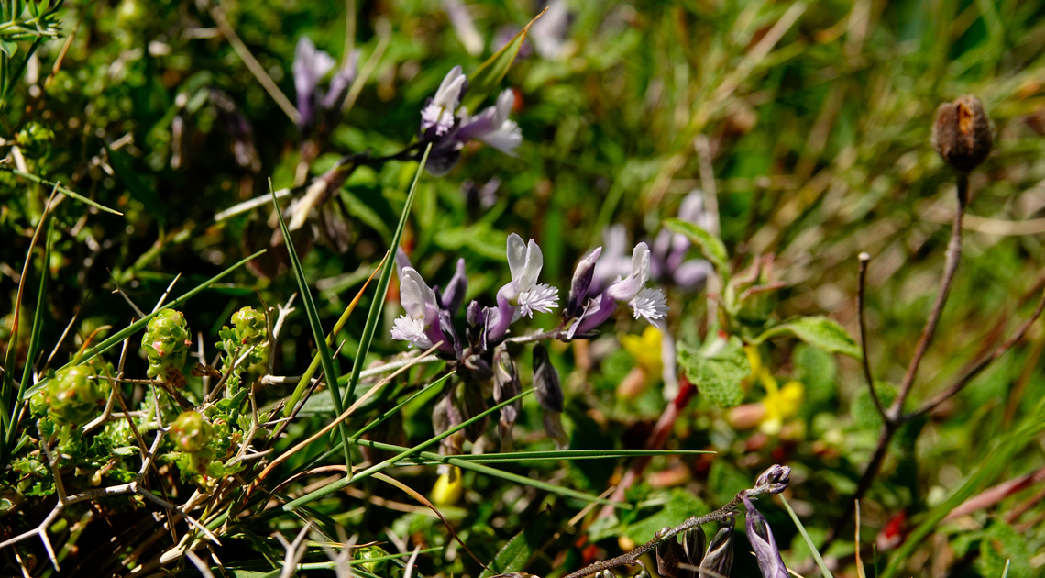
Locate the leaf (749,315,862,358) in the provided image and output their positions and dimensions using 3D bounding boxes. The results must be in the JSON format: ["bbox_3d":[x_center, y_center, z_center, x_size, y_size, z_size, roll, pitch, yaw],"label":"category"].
[{"bbox_3d":[0.045,0.008,0.266,0.017,0.005,0.006,0,27,0],"label":"leaf"}]

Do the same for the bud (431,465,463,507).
[{"bbox_3d":[-0.011,0.030,0.254,0.005,0.006,0.005,0,27,0],"label":"bud"}]

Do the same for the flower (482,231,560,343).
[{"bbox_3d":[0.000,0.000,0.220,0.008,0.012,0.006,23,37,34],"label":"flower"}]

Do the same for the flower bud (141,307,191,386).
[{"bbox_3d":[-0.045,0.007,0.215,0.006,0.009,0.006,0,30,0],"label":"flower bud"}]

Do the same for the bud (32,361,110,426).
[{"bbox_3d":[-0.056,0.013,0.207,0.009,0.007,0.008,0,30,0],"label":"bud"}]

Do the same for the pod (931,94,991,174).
[{"bbox_3d":[0.068,-0.024,0.260,0.009,0.011,0.009,0,27,0],"label":"pod"}]

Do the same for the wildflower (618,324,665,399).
[{"bbox_3d":[0.019,0.012,0.272,0.007,0.011,0.008,0,27,0],"label":"wildflower"}]

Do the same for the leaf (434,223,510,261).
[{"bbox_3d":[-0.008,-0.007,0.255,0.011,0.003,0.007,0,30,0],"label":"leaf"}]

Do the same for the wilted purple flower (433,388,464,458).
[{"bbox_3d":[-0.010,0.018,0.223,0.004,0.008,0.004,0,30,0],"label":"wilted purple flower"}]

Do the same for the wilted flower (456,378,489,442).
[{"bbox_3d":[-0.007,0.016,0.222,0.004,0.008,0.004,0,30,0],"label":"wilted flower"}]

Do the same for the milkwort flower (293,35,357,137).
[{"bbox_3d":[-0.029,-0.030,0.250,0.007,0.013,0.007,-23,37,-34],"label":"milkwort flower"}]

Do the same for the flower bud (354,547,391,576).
[{"bbox_3d":[-0.021,0.039,0.240,0.005,0.005,0.005,0,27,0],"label":"flower bud"}]

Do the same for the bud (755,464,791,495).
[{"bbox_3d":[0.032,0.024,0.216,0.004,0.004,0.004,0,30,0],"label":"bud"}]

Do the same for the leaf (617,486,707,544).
[{"bbox_3d":[0.021,0.034,0.255,0.013,0.006,0.009,0,27,0],"label":"leaf"}]

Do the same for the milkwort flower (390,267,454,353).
[{"bbox_3d":[-0.014,0.003,0.242,0.009,0.012,0.007,-17,32,-30],"label":"milkwort flower"}]

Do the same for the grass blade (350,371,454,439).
[{"bbox_3d":[-0.017,0.016,0.240,0.018,0.002,0.002,-33,9,6],"label":"grass blade"}]

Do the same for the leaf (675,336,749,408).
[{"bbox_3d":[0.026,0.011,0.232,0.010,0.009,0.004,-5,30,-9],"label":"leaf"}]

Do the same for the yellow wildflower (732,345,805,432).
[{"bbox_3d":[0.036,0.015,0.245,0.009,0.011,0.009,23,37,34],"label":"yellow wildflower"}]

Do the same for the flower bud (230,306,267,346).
[{"bbox_3d":[-0.039,0.005,0.241,0.005,0.006,0.005,0,27,0],"label":"flower bud"}]

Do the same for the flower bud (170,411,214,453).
[{"bbox_3d":[-0.045,0.019,0.228,0.006,0.006,0.006,0,27,0],"label":"flower bud"}]

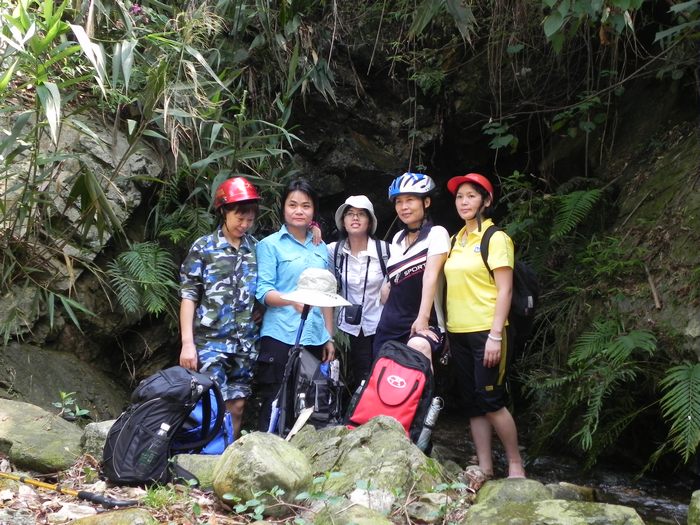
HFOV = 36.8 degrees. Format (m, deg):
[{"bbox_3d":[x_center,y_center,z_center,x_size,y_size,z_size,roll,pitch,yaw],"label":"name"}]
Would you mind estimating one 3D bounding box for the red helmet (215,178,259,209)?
[{"bbox_3d":[-0.556,-0.346,5.200,0.210,0.160,0.260,-2,4,-38],"label":"red helmet"}]

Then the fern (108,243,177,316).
[{"bbox_3d":[-1.204,0.104,6.100,0.440,0.440,0.360,0,4,0],"label":"fern"}]

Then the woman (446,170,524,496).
[{"bbox_3d":[0.693,0.345,5.420,0.460,1.600,0.340,3,5,36],"label":"woman"}]

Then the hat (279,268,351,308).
[{"bbox_3d":[-0.168,0.118,4.980,0.330,0.150,0.340,7,10,-1],"label":"hat"}]

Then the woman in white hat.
[{"bbox_3d":[0.048,0.403,6.005,0.480,1.580,0.320,0,4,5],"label":"woman in white hat"}]

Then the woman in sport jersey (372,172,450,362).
[{"bbox_3d":[0.289,0.354,5.242,0.470,1.600,0.480,2,4,33],"label":"woman in sport jersey"}]

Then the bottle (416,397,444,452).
[{"bbox_3d":[0.370,0.744,4.830,0.060,0.260,0.060,13,-12,15],"label":"bottle"}]

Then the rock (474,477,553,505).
[{"bbox_3d":[0.801,1.122,5.150,0.390,0.180,0.330,0,4,0],"label":"rock"}]

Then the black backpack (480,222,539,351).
[{"bbox_3d":[0.824,0.135,5.680,0.320,0.540,0.260,2,4,38],"label":"black backpack"}]

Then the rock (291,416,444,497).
[{"bbox_3d":[0.081,0.899,4.850,0.700,0.390,0.550,0,4,0],"label":"rock"}]

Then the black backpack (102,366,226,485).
[{"bbox_3d":[-0.834,0.750,4.750,0.380,0.570,0.330,23,3,-13],"label":"black backpack"}]

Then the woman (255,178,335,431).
[{"bbox_3d":[-0.262,0.370,5.291,0.450,1.580,0.340,-1,3,-22],"label":"woman"}]

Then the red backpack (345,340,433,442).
[{"bbox_3d":[0.181,0.597,4.830,0.330,0.490,0.220,14,-14,15],"label":"red backpack"}]

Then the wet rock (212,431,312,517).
[{"bbox_3d":[-0.374,0.903,4.500,0.430,0.370,0.400,0,3,0],"label":"wet rock"}]

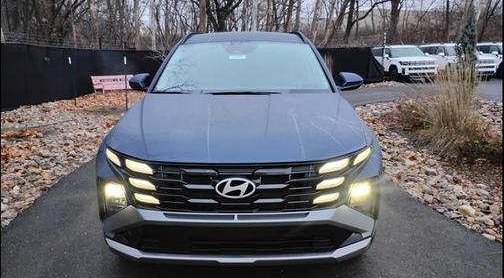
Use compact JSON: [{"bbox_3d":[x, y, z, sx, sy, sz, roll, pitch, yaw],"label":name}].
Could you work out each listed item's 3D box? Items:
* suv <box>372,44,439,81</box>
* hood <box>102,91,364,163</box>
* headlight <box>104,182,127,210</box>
[{"bbox_3d":[7.951,-4.128,21.724,1.930,1.740,4.750,-1,12,-1],"label":"suv"},{"bbox_3d":[-0.073,-0.111,2.654,1.580,0.230,1.180,0,21,1],"label":"hood"},{"bbox_3d":[-0.760,0.325,2.290,0.125,0.150,0.120,0,12,1],"label":"headlight"}]

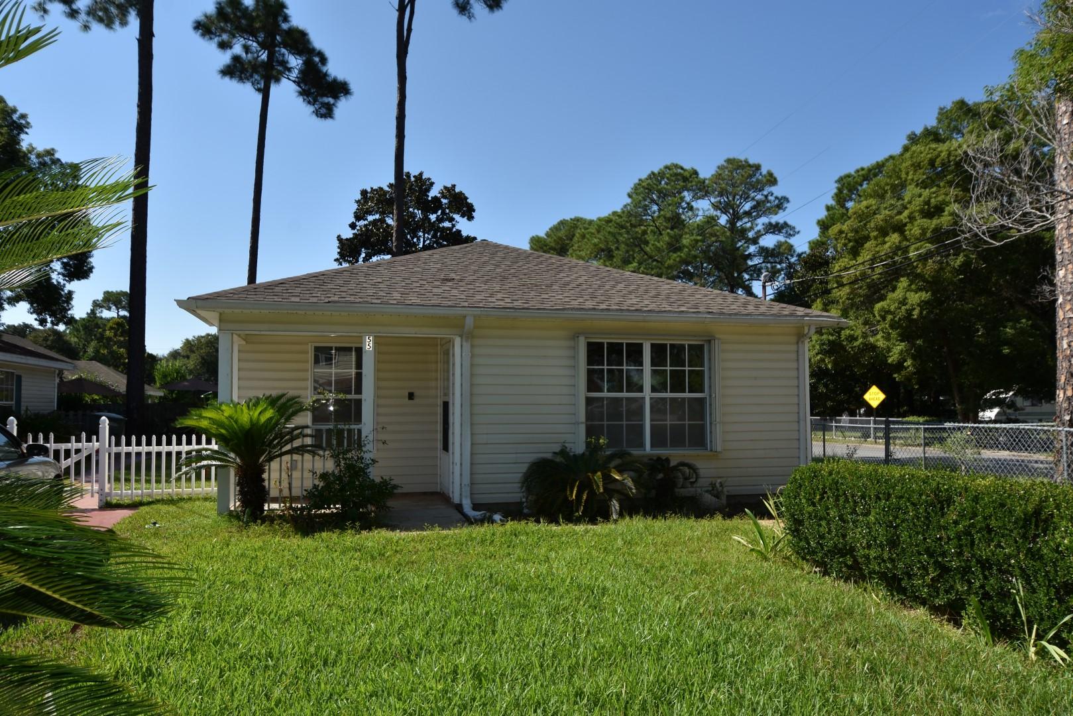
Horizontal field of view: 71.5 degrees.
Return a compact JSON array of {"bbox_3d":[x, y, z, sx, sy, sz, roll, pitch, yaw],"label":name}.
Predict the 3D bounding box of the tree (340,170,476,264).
[{"bbox_3d":[-5.279,-2.095,30.186,6.500,11.112,6.500,1,-4,-15],"label":"tree"}]

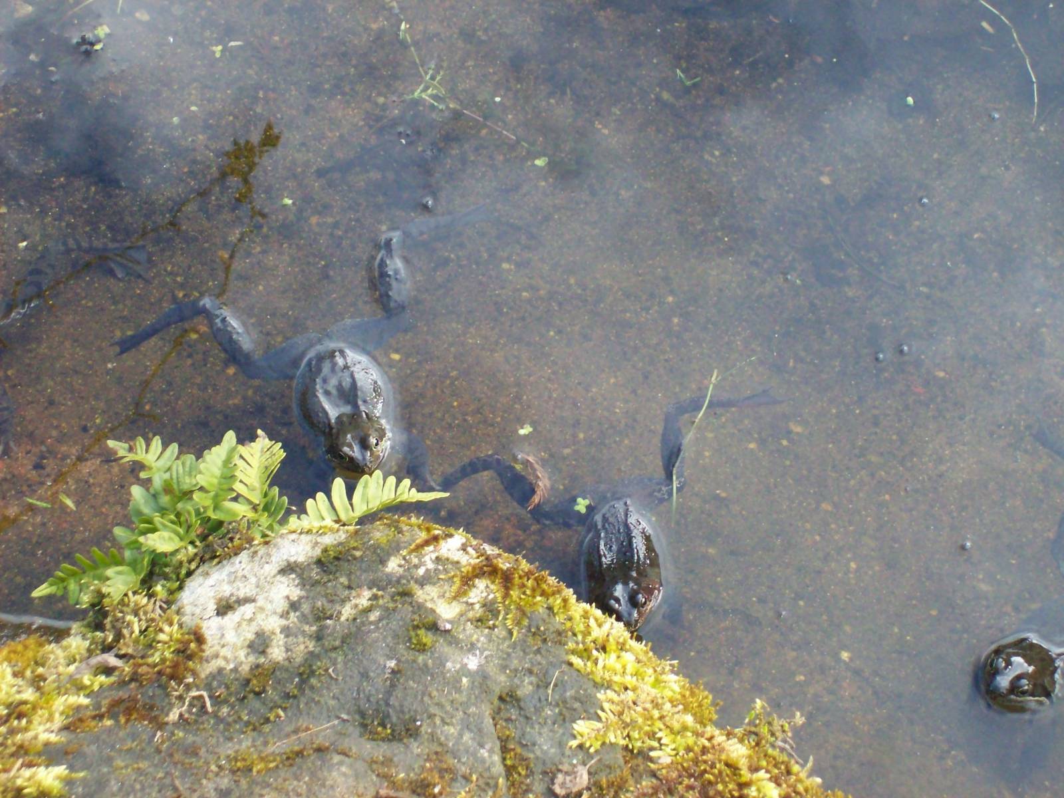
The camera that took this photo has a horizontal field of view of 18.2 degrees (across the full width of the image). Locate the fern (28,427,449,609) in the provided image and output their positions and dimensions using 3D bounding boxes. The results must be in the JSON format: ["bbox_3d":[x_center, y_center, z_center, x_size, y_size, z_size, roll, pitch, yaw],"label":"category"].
[{"bbox_3d":[-0.126,0.051,1.420,0.175,0.062,0.075,0,47,0],"label":"fern"}]

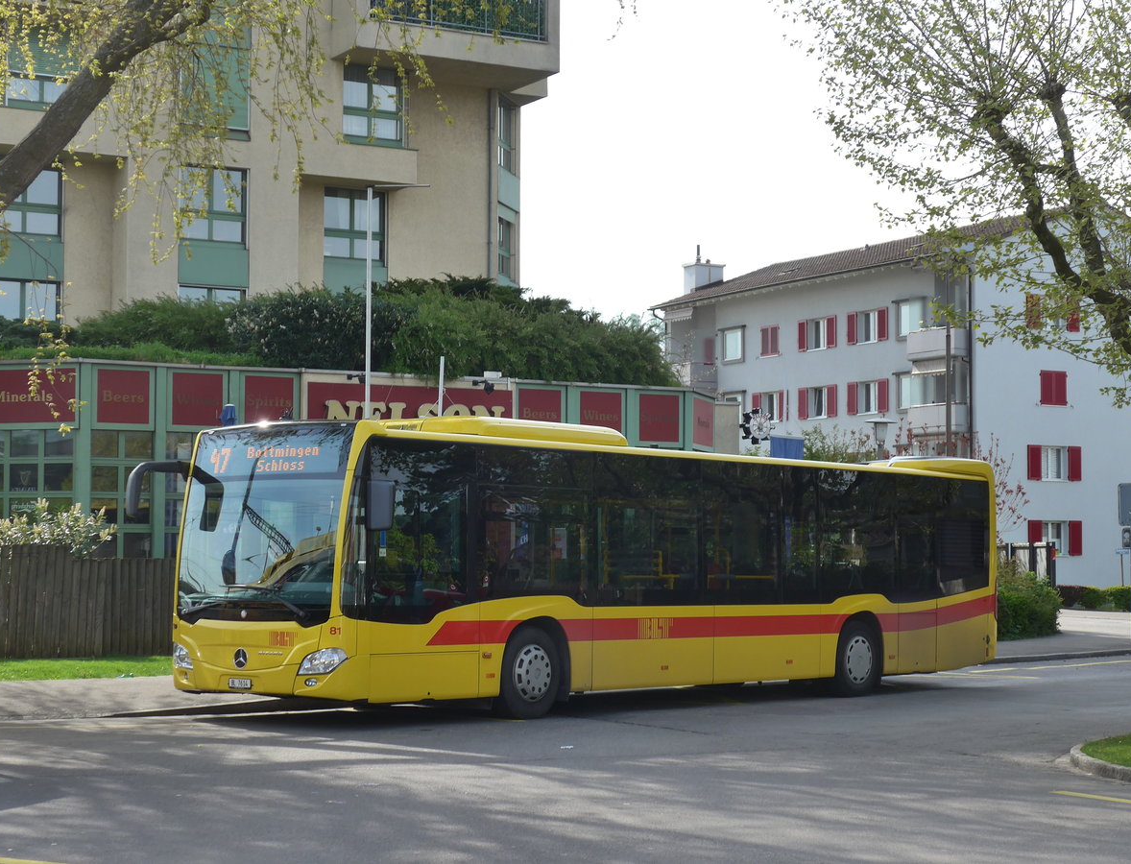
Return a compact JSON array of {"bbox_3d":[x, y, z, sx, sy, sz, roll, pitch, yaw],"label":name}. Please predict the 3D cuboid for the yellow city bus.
[{"bbox_3d":[0.891,1.593,25.555,2.600,3.100,12.150,-3,-5,41],"label":"yellow city bus"}]

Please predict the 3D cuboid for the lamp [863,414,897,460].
[{"bbox_3d":[6.156,1.942,42.859,0.620,4.470,0.620,0,-4,0],"label":"lamp"}]

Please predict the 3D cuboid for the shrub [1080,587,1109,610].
[{"bbox_3d":[18.198,5.692,75.500,1.000,0.820,1.000,1,-4,-14],"label":"shrub"}]

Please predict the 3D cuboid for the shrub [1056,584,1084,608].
[{"bbox_3d":[17.587,5.717,76.500,1.050,0.820,1.050,1,-4,-14],"label":"shrub"}]

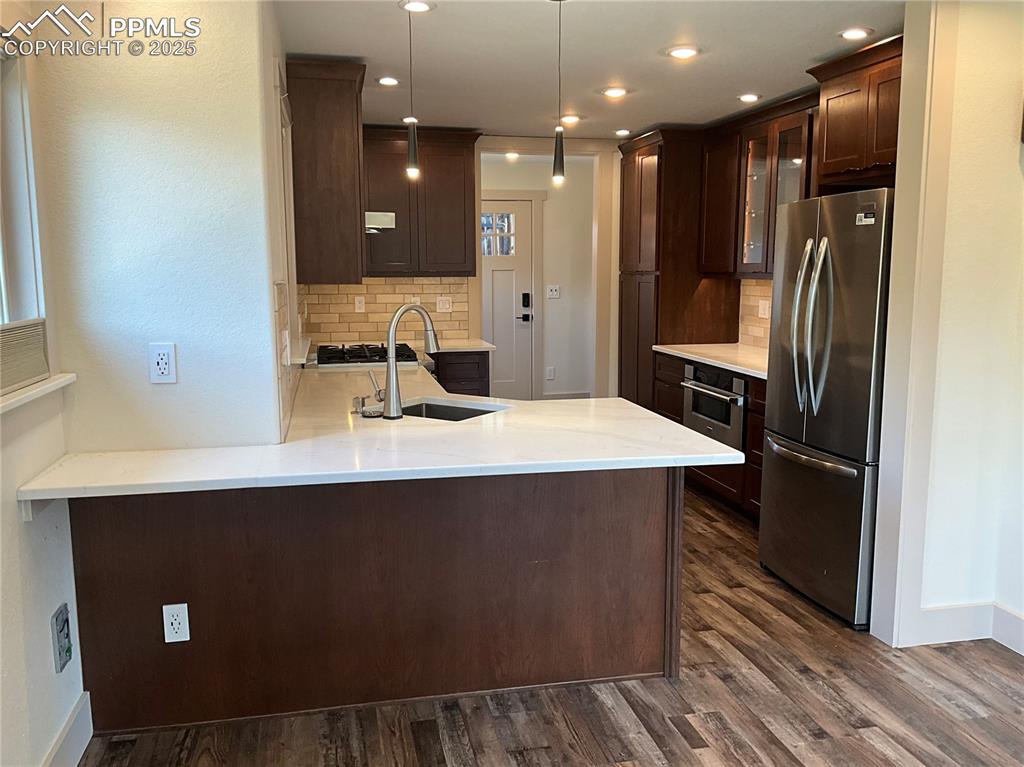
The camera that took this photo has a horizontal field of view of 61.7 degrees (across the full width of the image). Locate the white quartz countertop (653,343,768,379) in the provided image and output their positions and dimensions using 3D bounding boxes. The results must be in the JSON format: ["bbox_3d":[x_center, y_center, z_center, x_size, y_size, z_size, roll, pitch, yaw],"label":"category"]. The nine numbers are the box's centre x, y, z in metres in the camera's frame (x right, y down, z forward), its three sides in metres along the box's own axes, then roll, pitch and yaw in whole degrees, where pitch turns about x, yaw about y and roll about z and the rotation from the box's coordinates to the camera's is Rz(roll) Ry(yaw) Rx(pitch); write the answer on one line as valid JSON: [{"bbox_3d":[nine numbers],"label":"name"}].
[{"bbox_3d":[1.445,-0.133,5.071,0.637,0.030,1.716,-2,8,-12],"label":"white quartz countertop"}]

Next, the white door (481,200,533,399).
[{"bbox_3d":[-0.250,-0.673,8.017,0.914,2.030,0.045,-2,8,-12],"label":"white door"}]

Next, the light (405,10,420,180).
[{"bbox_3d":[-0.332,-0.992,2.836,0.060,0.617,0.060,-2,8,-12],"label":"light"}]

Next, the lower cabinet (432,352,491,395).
[{"bbox_3d":[-0.425,0.195,6.072,0.431,0.889,0.592,-2,8,-12],"label":"lower cabinet"}]

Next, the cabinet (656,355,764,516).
[{"bbox_3d":[1.455,0.322,5.141,0.617,0.889,1.706,-2,8,-12],"label":"cabinet"}]

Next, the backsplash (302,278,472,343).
[{"bbox_3d":[-0.884,-0.533,6.081,1.164,0.458,0.020,-2,8,-12],"label":"backsplash"}]

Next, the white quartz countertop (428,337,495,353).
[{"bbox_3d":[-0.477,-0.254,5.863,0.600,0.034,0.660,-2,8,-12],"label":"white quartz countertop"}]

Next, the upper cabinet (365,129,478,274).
[{"bbox_3d":[-0.638,-1.209,5.853,0.790,0.955,0.375,-2,8,-12],"label":"upper cabinet"}]

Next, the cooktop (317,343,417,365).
[{"bbox_3d":[-0.867,-0.170,5.124,0.582,0.065,0.763,-2,8,-12],"label":"cooktop"}]

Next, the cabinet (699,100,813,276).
[{"bbox_3d":[1.539,-1.083,4.910,0.390,0.930,1.340,-2,8,-12],"label":"cabinet"}]

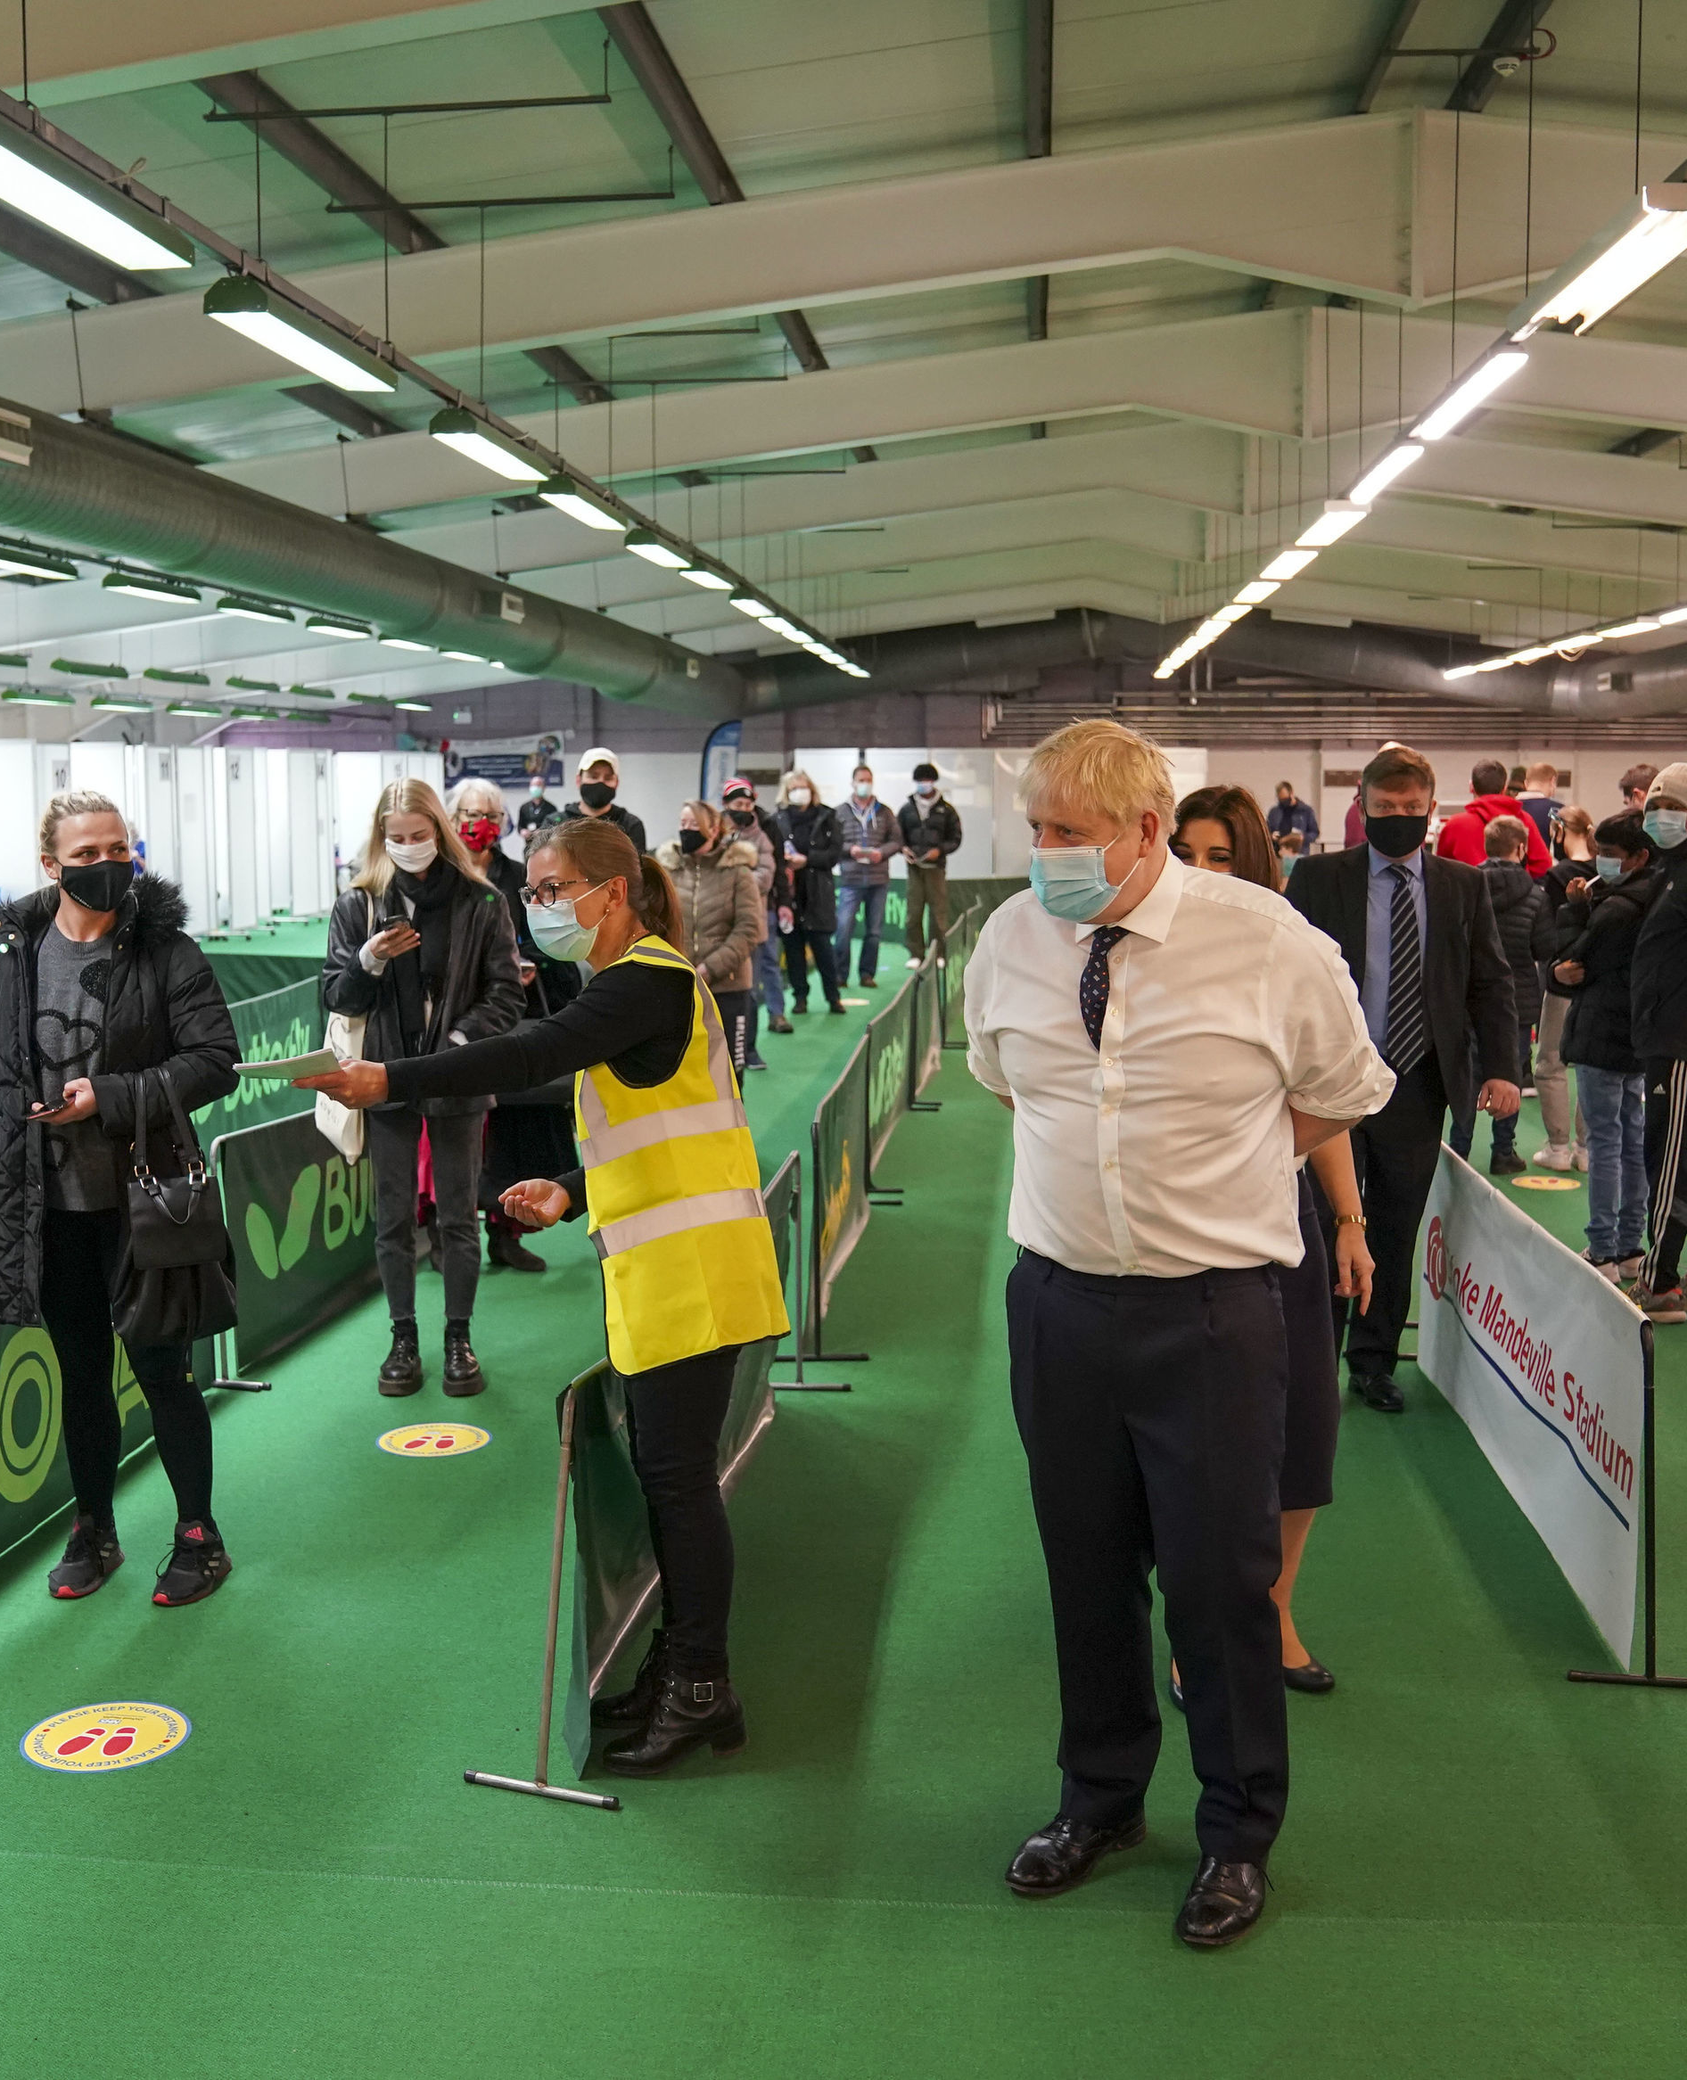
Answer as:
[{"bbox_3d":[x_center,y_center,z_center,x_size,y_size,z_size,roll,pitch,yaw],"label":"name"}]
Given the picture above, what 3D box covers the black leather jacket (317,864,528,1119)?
[{"bbox_3d":[-1.175,-0.143,6.056,0.540,0.690,0.330,-1,7,-9],"label":"black leather jacket"}]

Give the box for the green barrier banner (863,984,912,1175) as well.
[{"bbox_3d":[0.233,0.107,10.058,0.040,0.610,2.280,1,7,6],"label":"green barrier banner"}]

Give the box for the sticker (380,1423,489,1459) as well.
[{"bbox_3d":[-1.050,1.030,5.574,0.310,0.005,0.310,1,7,5],"label":"sticker"}]

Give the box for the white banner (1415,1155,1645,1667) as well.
[{"bbox_3d":[1.580,0.712,5.203,0.050,0.680,2.281,0,7,4],"label":"white banner"}]

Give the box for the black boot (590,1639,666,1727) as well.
[{"bbox_3d":[-0.345,1.152,3.965,0.270,0.170,0.100,-2,7,-17],"label":"black boot"}]

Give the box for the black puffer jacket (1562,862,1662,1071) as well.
[{"bbox_3d":[2.684,-0.243,7.444,0.310,0.660,0.410,-3,7,-21],"label":"black puffer jacket"}]

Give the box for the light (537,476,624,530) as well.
[{"bbox_3d":[-1.465,-3.060,12.310,0.220,0.130,1.540,1,7,5],"label":"light"}]

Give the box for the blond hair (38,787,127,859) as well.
[{"bbox_3d":[-1.565,-0.439,4.459,0.160,0.160,0.180,-5,12,-38],"label":"blond hair"}]

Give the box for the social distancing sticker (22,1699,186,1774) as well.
[{"bbox_3d":[-1.321,1.246,3.876,0.300,0.004,0.300,0,7,0],"label":"social distancing sticker"}]

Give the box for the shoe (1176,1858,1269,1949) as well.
[{"bbox_3d":[0.595,1.261,3.308,0.110,0.110,0.300,3,7,24],"label":"shoe"}]

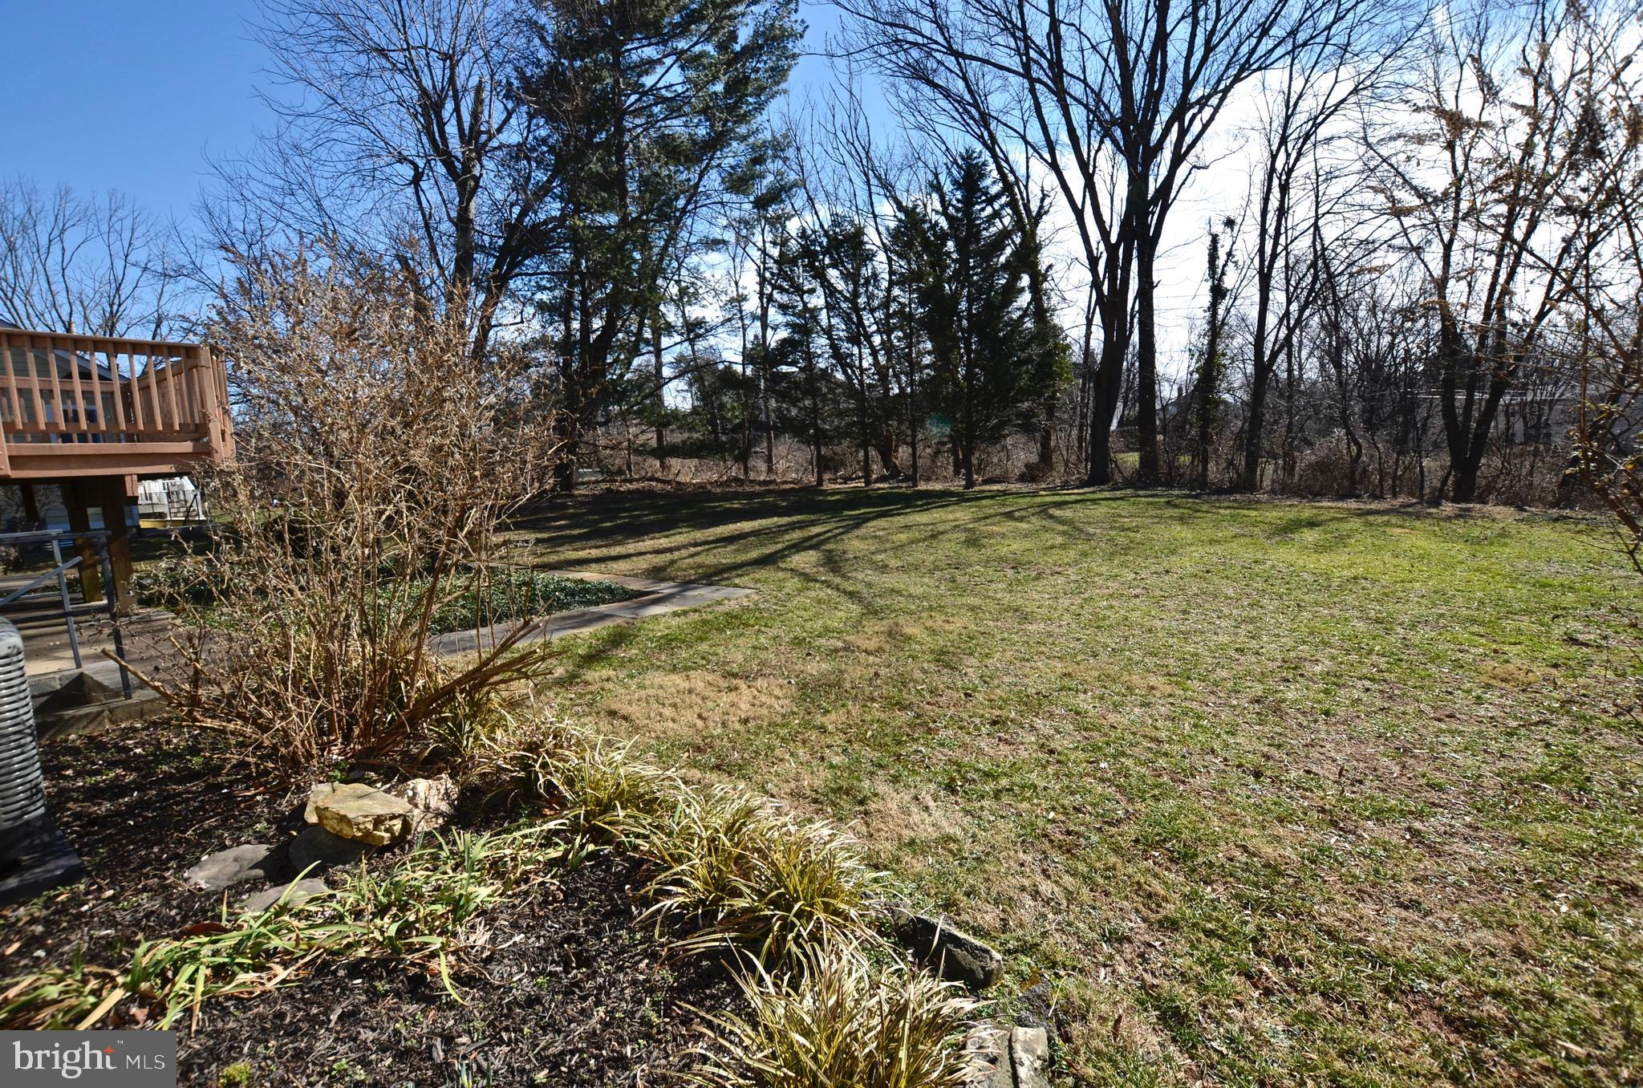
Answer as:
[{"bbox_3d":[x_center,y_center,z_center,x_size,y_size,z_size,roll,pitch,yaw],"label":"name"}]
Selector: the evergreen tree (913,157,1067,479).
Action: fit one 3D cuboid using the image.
[{"bbox_3d":[4.856,-6.420,20.028,4.390,9.560,4.210,0,9,0],"label":"evergreen tree"}]

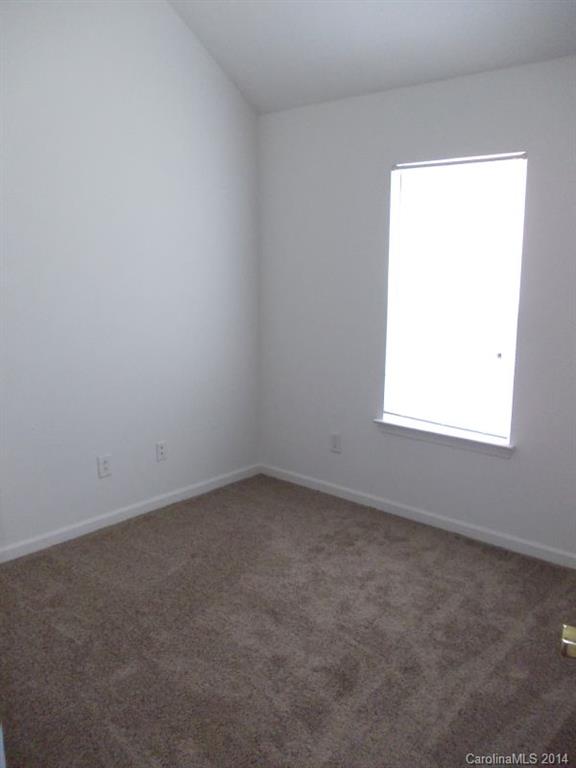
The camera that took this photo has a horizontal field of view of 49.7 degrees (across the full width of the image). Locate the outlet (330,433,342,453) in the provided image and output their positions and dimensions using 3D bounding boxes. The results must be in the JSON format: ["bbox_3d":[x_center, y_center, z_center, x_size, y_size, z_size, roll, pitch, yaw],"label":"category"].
[{"bbox_3d":[0.301,0.368,3.899,0.076,0.119,0.012,9,14,40],"label":"outlet"}]

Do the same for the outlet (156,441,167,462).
[{"bbox_3d":[-0.745,0.403,3.698,0.012,0.119,0.076,9,14,40],"label":"outlet"}]

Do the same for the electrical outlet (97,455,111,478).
[{"bbox_3d":[-1.001,0.453,3.410,0.012,0.119,0.076,9,14,40],"label":"electrical outlet"}]

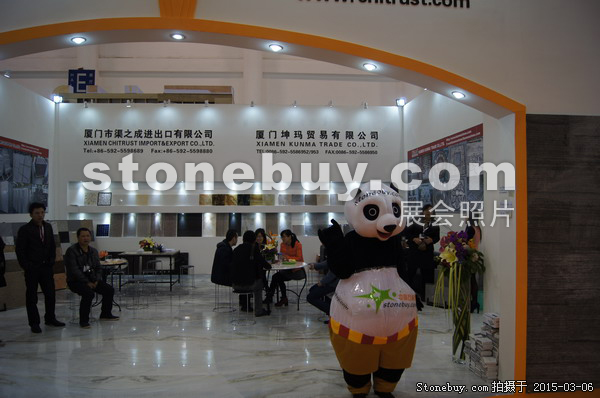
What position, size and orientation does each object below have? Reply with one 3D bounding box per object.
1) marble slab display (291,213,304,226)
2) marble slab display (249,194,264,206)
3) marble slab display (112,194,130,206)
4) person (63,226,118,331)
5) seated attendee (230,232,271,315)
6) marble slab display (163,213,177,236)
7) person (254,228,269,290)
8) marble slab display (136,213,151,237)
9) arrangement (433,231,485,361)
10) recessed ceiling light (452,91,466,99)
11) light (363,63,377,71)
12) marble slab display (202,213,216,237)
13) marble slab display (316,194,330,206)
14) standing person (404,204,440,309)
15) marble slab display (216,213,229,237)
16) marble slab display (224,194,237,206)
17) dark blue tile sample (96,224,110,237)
[{"bbox_3d":[-0.058,0.502,11.384,0.310,0.300,0.025,0,-11,-4],"label":"marble slab display"},{"bbox_3d":[-1.046,0.034,10.902,0.300,0.280,0.025,0,-13,-4],"label":"marble slab display"},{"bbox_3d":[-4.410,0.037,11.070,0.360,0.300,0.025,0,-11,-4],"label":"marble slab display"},{"bbox_3d":[-3.045,1.118,6.580,0.720,1.360,0.600,-1,-2,37],"label":"person"},{"bbox_3d":[-0.700,1.130,6.660,0.500,1.330,0.730,-1,-2,27],"label":"seated attendee"},{"bbox_3d":[-3.232,0.640,11.145,0.310,0.600,0.025,0,-11,-4],"label":"marble slab display"},{"bbox_3d":[-0.653,1.167,7.926,0.480,1.280,0.750,0,-1,-6],"label":"person"},{"bbox_3d":[-3.779,0.638,10.904,0.300,0.590,0.025,0,-10,-4],"label":"marble slab display"},{"bbox_3d":[1.700,1.039,4.835,0.530,1.398,0.470,0,-1,11],"label":"arrangement"},{"bbox_3d":[1.416,-0.924,4.000,0.125,0.040,0.125,20,-2,0],"label":"recessed ceiling light"},{"bbox_3d":[0.641,-1.206,4.100,0.130,0.040,0.130,15,-1,-3],"label":"light"},{"bbox_3d":[-2.265,0.651,11.246,0.300,0.590,0.020,0,-6,-5],"label":"marble slab display"},{"bbox_3d":[0.585,0.035,11.188,0.300,0.300,0.025,0,-15,-4],"label":"marble slab display"},{"bbox_3d":[2.020,0.950,7.380,0.570,1.710,0.400,0,-1,22],"label":"standing person"},{"bbox_3d":[-1.939,0.645,11.241,0.310,0.600,0.025,0,-11,-4],"label":"marble slab display"},{"bbox_3d":[-1.656,0.034,10.862,0.300,0.280,0.025,0,-13,-4],"label":"marble slab display"},{"bbox_3d":[-4.822,0.780,11.025,0.300,0.300,0.020,0,-8,-5],"label":"dark blue tile sample"}]

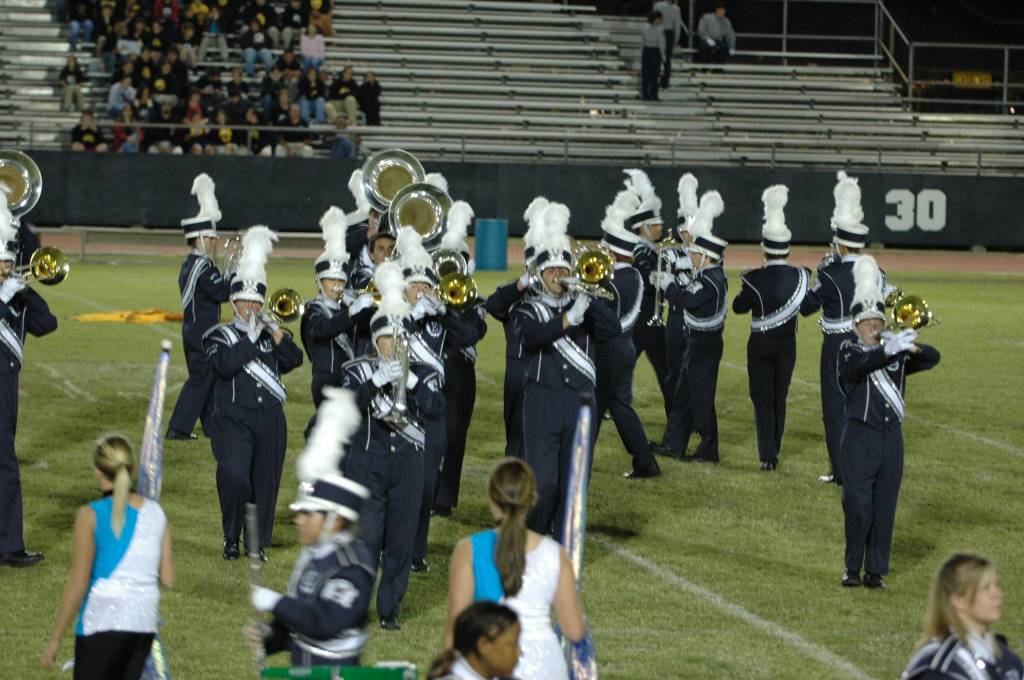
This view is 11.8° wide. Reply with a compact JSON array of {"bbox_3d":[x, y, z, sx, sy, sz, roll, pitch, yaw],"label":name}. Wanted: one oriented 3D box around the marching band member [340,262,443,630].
[{"bbox_3d":[-0.669,0.581,27.518,0.580,2.028,0.500,0,4,-12],"label":"marching band member"}]

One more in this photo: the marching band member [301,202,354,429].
[{"bbox_3d":[-1.170,0.180,32.264,0.550,2.090,0.520,-1,4,-25],"label":"marching band member"}]

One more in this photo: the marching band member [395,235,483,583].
[{"bbox_3d":[-0.465,0.350,30.154,0.620,2.087,0.500,0,4,-12],"label":"marching band member"}]

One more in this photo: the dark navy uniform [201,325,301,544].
[{"bbox_3d":[-1.615,0.600,30.758,0.580,1.430,0.460,0,4,-16],"label":"dark navy uniform"}]

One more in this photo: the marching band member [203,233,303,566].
[{"bbox_3d":[-1.596,0.321,30.515,0.620,2.044,0.500,0,4,-12],"label":"marching band member"}]

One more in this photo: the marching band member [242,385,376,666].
[{"bbox_3d":[-0.771,1.210,19.072,0.520,2.060,0.520,0,4,-20],"label":"marching band member"}]

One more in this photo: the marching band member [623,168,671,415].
[{"bbox_3d":[1.037,-0.273,38.342,0.520,2.100,0.500,2,4,17],"label":"marching band member"}]

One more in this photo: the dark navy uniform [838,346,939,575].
[{"bbox_3d":[2.302,0.726,30.300,0.640,1.480,0.450,0,4,-16],"label":"dark navy uniform"}]

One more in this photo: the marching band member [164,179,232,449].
[{"bbox_3d":[-2.363,-0.254,37.500,0.620,2.040,0.550,0,4,-26],"label":"marching band member"}]

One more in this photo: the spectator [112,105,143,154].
[{"bbox_3d":[-6.944,-3.703,89.500,0.560,1.150,0.720,1,4,-11],"label":"spectator"}]

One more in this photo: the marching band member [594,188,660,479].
[{"bbox_3d":[0.803,-0.046,35.300,0.680,2.070,0.560,5,5,41],"label":"marching band member"}]

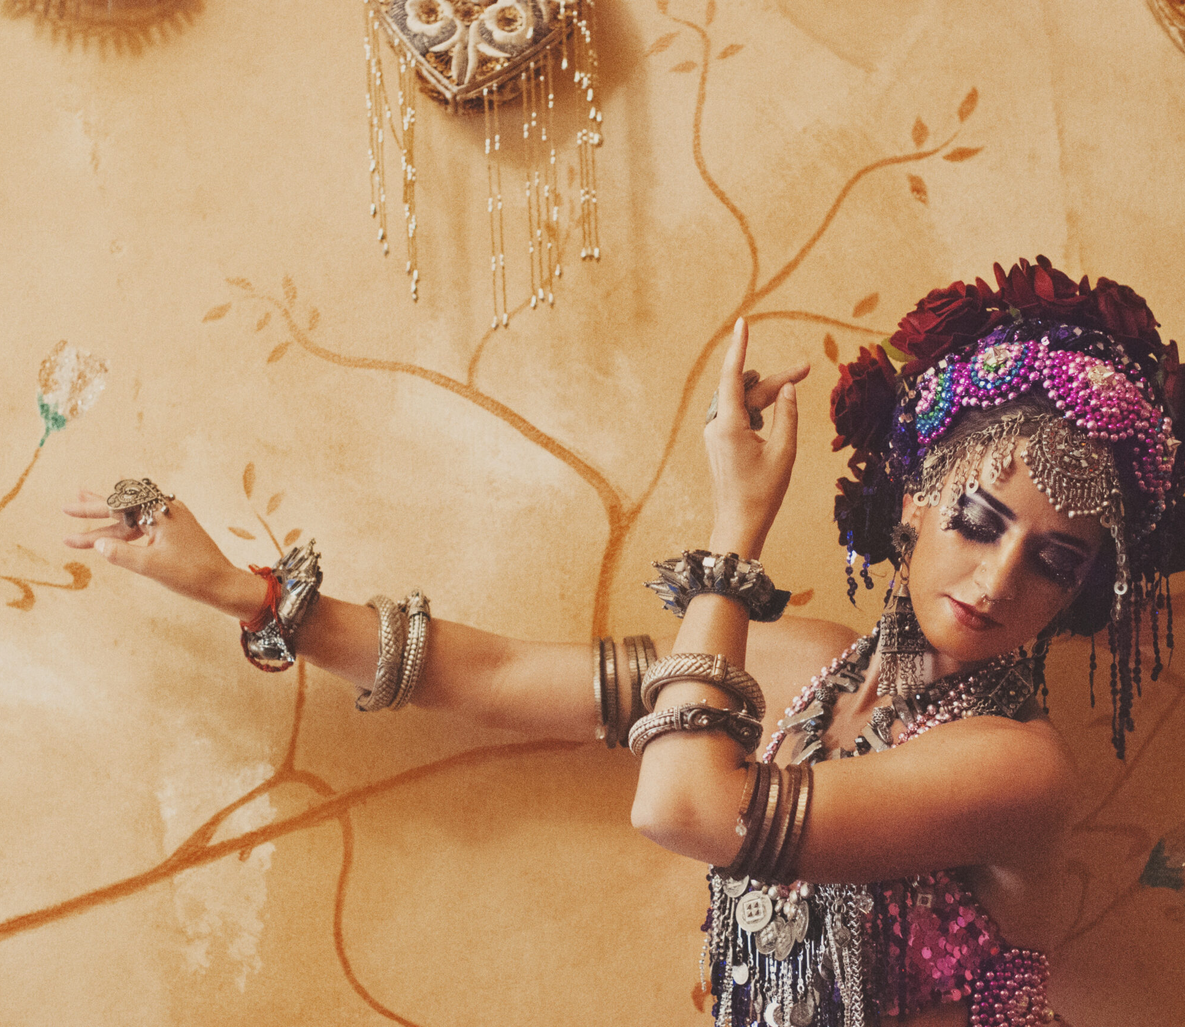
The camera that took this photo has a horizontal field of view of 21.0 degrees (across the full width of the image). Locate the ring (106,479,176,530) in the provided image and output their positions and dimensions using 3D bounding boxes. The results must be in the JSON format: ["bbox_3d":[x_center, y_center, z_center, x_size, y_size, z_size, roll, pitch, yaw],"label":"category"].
[{"bbox_3d":[-0.322,-0.007,2.280,0.044,0.026,0.034,-5,36,1],"label":"ring"}]

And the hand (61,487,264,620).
[{"bbox_3d":[-0.307,0.025,2.290,0.160,0.065,0.085,22,0,-13],"label":"hand"}]

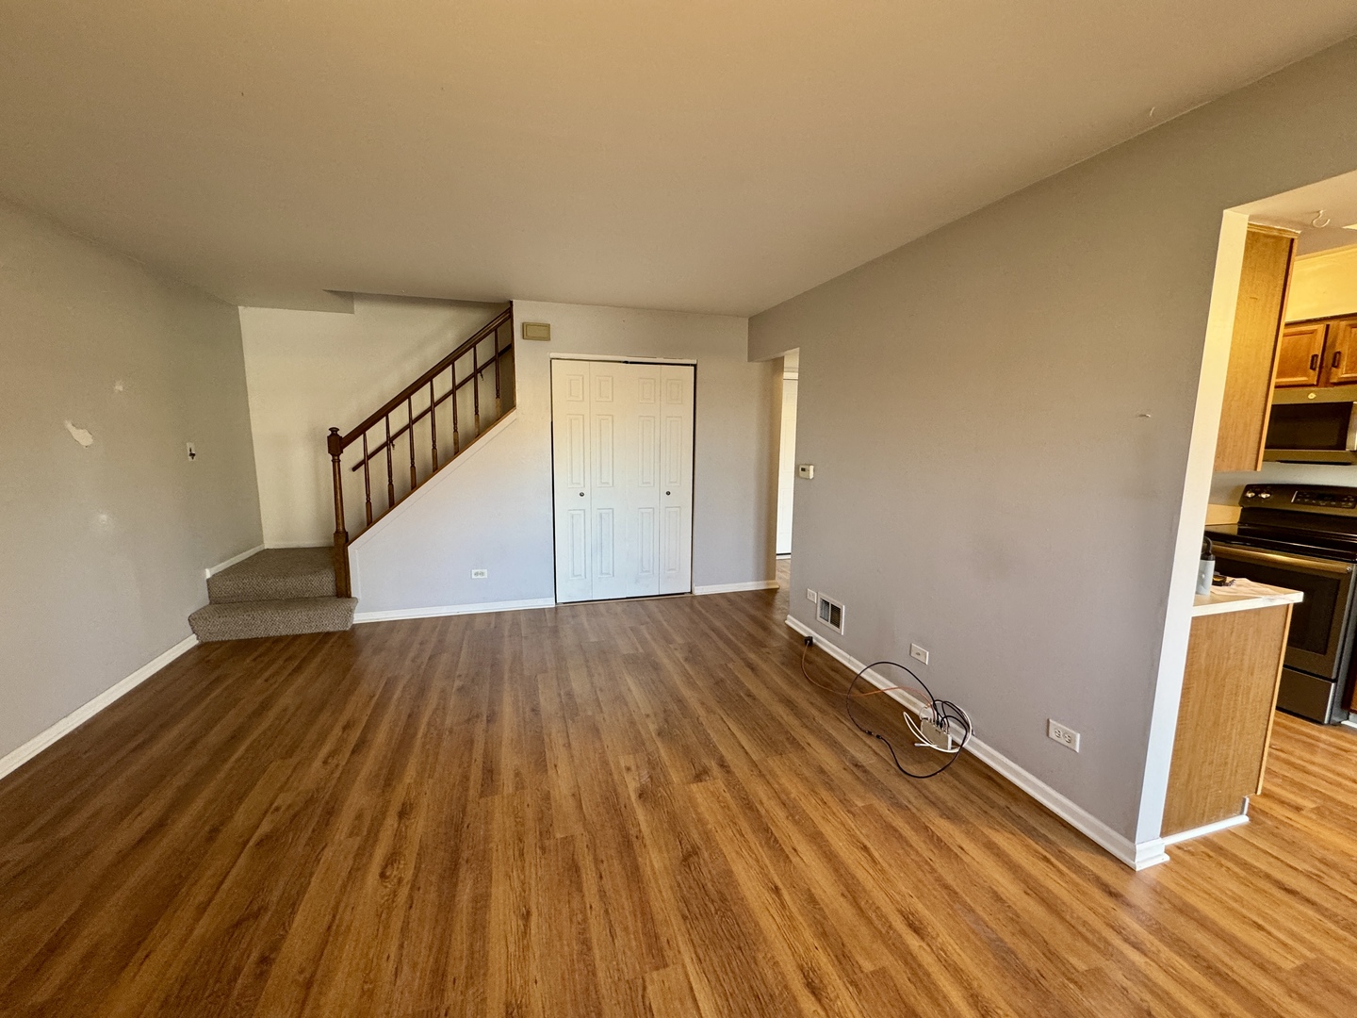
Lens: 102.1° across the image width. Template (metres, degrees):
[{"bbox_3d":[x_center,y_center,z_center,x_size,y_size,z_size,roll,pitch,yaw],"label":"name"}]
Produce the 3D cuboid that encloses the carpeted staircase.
[{"bbox_3d":[-3.008,0.623,4.435,0.975,0.397,1.250,-2,8,-17],"label":"carpeted staircase"}]

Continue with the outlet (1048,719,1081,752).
[{"bbox_3d":[1.482,0.874,2.116,0.010,0.075,0.121,-2,8,-17],"label":"outlet"}]

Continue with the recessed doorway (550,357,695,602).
[{"bbox_3d":[-0.451,-0.222,4.680,1.223,2.050,0.110,-2,8,-17],"label":"recessed doorway"}]

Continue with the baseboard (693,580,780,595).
[{"bbox_3d":[0.556,0.726,5.086,0.849,0.077,0.020,-2,8,-17],"label":"baseboard"}]

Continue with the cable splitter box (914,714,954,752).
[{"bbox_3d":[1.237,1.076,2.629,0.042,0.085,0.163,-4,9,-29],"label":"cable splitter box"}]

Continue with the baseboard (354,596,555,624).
[{"bbox_3d":[-1.747,0.805,4.369,1.485,0.080,0.020,-2,8,-17],"label":"baseboard"}]

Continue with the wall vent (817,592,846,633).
[{"bbox_3d":[1.002,0.699,3.655,0.015,0.195,0.305,-2,8,-17],"label":"wall vent"}]

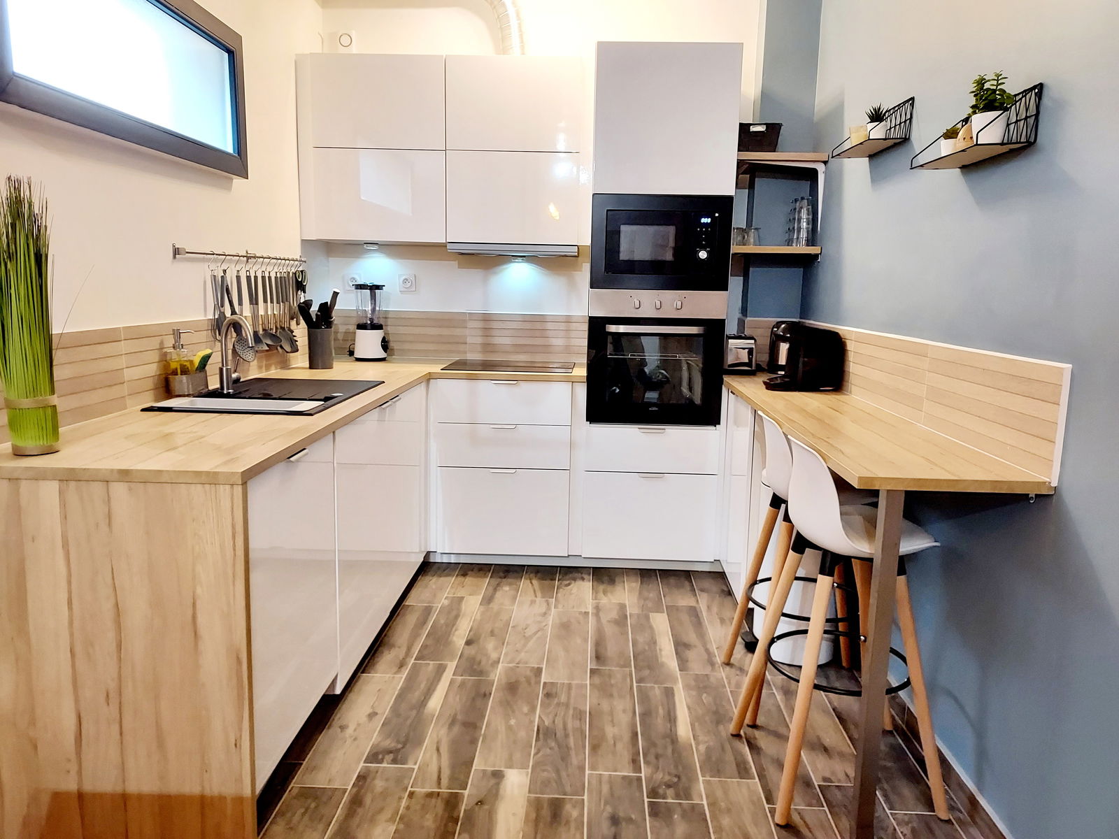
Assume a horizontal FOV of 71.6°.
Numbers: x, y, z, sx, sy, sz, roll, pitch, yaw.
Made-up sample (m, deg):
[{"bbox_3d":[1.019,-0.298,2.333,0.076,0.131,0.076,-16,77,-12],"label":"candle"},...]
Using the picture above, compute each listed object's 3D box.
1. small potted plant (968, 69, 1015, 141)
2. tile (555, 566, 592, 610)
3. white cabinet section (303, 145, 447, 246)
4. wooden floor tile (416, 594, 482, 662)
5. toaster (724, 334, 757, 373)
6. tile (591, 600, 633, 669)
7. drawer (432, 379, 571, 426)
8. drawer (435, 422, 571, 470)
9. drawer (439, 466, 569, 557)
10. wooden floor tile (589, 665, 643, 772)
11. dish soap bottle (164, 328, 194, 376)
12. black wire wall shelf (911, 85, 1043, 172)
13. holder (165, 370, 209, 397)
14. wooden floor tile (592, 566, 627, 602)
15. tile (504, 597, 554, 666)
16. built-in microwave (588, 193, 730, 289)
[{"bbox_3d":[0.965,-0.691,1.729,0.095,0.165,0.095,2,9,2],"label":"small potted plant"},{"bbox_3d":[0.064,0.739,3.412,0.149,0.018,0.537,2,9,3],"label":"tile"},{"bbox_3d":[-0.817,-1.041,3.692,0.625,0.400,0.380,2,9,2],"label":"white cabinet section"},{"bbox_3d":[-0.415,0.798,2.969,0.150,0.010,0.588,2,9,3],"label":"wooden floor tile"},{"bbox_3d":[0.827,-0.311,3.628,0.140,0.178,0.255,2,9,2],"label":"toaster"},{"bbox_3d":[0.194,0.820,2.975,0.151,0.010,0.587,2,10,3],"label":"tile"},{"bbox_3d":[-0.236,-0.109,3.633,0.597,0.200,0.440,1,9,2],"label":"drawer"},{"bbox_3d":[-0.239,0.082,3.748,0.597,0.200,0.550,2,9,2],"label":"drawer"},{"bbox_3d":[-0.246,0.378,3.794,0.597,0.400,0.550,2,9,2],"label":"drawer"},{"bbox_3d":[0.164,0.912,2.370,0.149,0.018,0.587,2,9,3],"label":"wooden floor tile"},{"bbox_3d":[-1.181,-0.182,2.417,0.083,0.200,0.070,2,9,2],"label":"dish soap bottle"},{"bbox_3d":[1.007,-0.710,1.903,0.132,0.129,0.362,2,10,2],"label":"black wire wall shelf"},{"bbox_3d":[-1.203,-0.117,2.509,0.083,0.066,0.129,1,10,1],"label":"holder"},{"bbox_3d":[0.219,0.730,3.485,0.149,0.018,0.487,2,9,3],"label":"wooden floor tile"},{"bbox_3d":[-0.113,0.812,2.982,0.151,0.010,0.587,2,10,3],"label":"tile"},{"bbox_3d":[0.439,-0.784,3.493,0.594,0.393,0.398,1,10,1],"label":"built-in microwave"}]

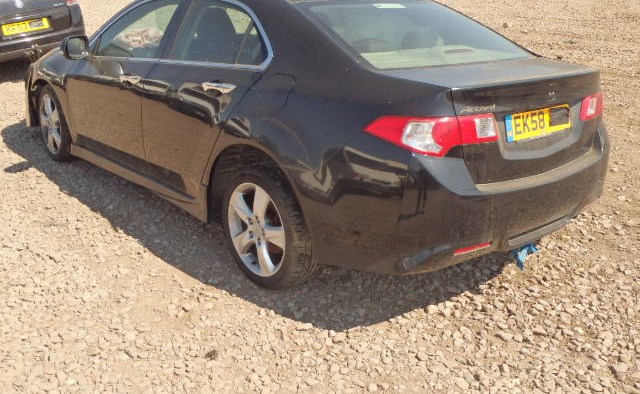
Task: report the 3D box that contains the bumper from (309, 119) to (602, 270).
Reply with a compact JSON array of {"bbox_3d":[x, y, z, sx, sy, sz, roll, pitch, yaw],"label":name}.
[{"bbox_3d":[0.824,-0.048,3.228,1.800,0.610,0.680,-14,24,-39],"label":"bumper"}]

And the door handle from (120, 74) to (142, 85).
[{"bbox_3d":[-1.103,-0.686,3.893,0.055,0.050,0.240,-14,19,-39],"label":"door handle"}]

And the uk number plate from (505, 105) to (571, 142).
[{"bbox_3d":[0.979,-0.331,2.961,0.520,0.111,0.012,-14,8,-39],"label":"uk number plate"}]

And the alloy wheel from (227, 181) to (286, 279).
[{"bbox_3d":[-0.240,0.145,3.303,0.190,0.464,0.464,-14,24,-39],"label":"alloy wheel"}]

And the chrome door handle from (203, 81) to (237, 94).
[{"bbox_3d":[-0.486,-0.522,3.205,0.055,0.050,0.245,-14,19,-39],"label":"chrome door handle"}]

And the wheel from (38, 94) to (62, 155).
[{"bbox_3d":[-2.015,-0.577,5.212,0.190,0.464,0.464,-14,24,-39],"label":"wheel"}]

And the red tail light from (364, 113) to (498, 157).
[{"bbox_3d":[0.470,-0.245,2.615,0.583,0.140,0.236,-6,20,-22],"label":"red tail light"}]

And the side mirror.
[{"bbox_3d":[-1.558,-0.950,4.257,0.185,0.160,0.140,-14,24,-39],"label":"side mirror"}]

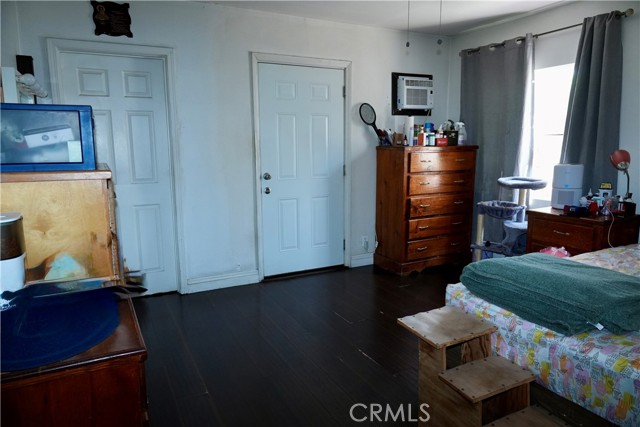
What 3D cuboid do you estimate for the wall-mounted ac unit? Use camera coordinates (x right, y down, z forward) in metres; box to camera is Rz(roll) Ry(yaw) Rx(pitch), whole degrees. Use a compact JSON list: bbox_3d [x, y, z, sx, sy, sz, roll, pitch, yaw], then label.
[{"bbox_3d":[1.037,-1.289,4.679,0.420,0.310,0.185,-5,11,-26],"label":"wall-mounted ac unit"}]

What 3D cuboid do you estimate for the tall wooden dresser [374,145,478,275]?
[{"bbox_3d":[1.143,-0.064,4.663,0.945,1.310,0.500,-5,11,-26],"label":"tall wooden dresser"}]

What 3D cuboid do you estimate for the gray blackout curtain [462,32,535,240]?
[{"bbox_3d":[1.722,-0.625,4.358,0.120,2.135,0.900,-5,11,-26],"label":"gray blackout curtain"}]

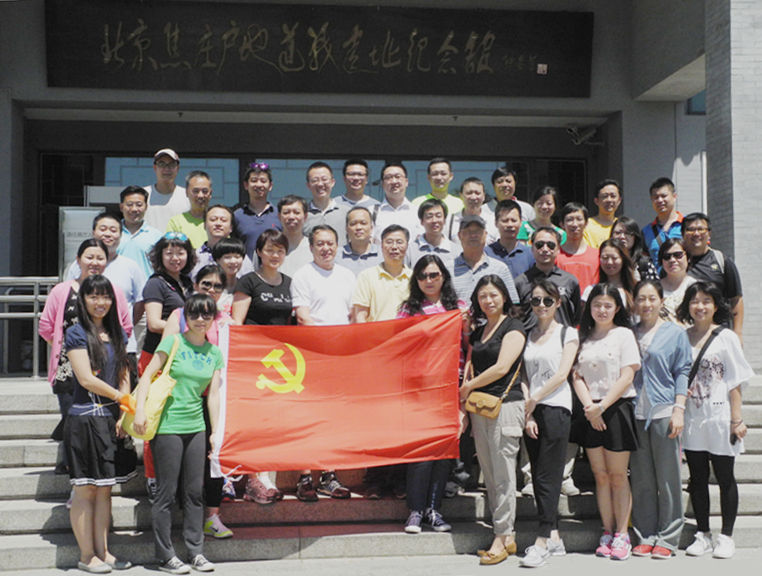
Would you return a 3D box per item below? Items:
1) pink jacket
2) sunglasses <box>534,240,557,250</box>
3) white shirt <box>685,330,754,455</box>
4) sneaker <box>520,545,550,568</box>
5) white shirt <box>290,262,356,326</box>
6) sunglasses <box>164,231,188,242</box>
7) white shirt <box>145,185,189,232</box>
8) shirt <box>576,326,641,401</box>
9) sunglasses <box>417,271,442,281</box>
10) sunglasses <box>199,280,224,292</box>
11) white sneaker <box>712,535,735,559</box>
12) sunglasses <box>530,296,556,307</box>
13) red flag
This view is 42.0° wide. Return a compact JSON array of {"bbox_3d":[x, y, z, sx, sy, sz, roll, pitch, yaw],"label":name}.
[{"bbox_3d":[-1.823,0.275,6.130,0.560,0.660,0.300,0,-1,-12],"label":"pink jacket"},{"bbox_3d":[1.064,-0.273,6.420,0.143,0.052,0.135,0,-1,7],"label":"sunglasses"},{"bbox_3d":[1.981,0.621,5.900,0.470,0.750,0.280,-1,-2,22],"label":"white shirt"},{"bbox_3d":[0.891,1.546,5.730,0.098,0.110,0.250,-1,-2,26],"label":"sneaker"},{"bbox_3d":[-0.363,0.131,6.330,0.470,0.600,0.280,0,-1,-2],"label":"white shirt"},{"bbox_3d":[-1.303,-0.325,6.330,0.145,0.052,0.130,5,21,-9],"label":"sunglasses"},{"bbox_3d":[-1.638,-0.456,7.620,0.460,0.660,0.250,0,-2,-7],"label":"white shirt"},{"bbox_3d":[1.348,0.445,5.900,0.390,0.460,0.250,0,-1,13],"label":"shirt"},{"bbox_3d":[0.293,-0.070,6.000,0.150,0.054,0.135,0,-1,1],"label":"sunglasses"},{"bbox_3d":[-1.024,-0.009,6.020,0.142,0.050,0.130,10,-2,-14],"label":"sunglasses"},{"bbox_3d":[2.050,1.546,5.930,0.098,0.110,0.250,-1,-2,21],"label":"white sneaker"},{"bbox_3d":[0.958,0.081,5.820,0.145,0.058,0.135,0,-1,21],"label":"sunglasses"},{"bbox_3d":[-0.252,0.606,5.760,1.450,0.930,0.170,0,-2,-5],"label":"red flag"}]

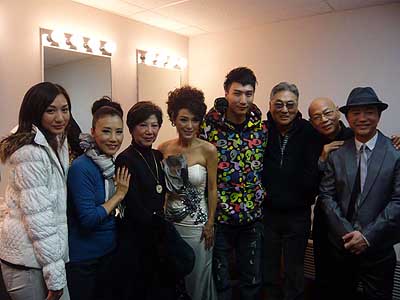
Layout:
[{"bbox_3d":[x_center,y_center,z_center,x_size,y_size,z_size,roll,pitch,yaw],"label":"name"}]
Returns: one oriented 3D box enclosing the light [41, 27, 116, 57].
[{"bbox_3d":[-0.965,-0.870,2.655,0.155,0.133,0.610,8,9,40],"label":"light"}]

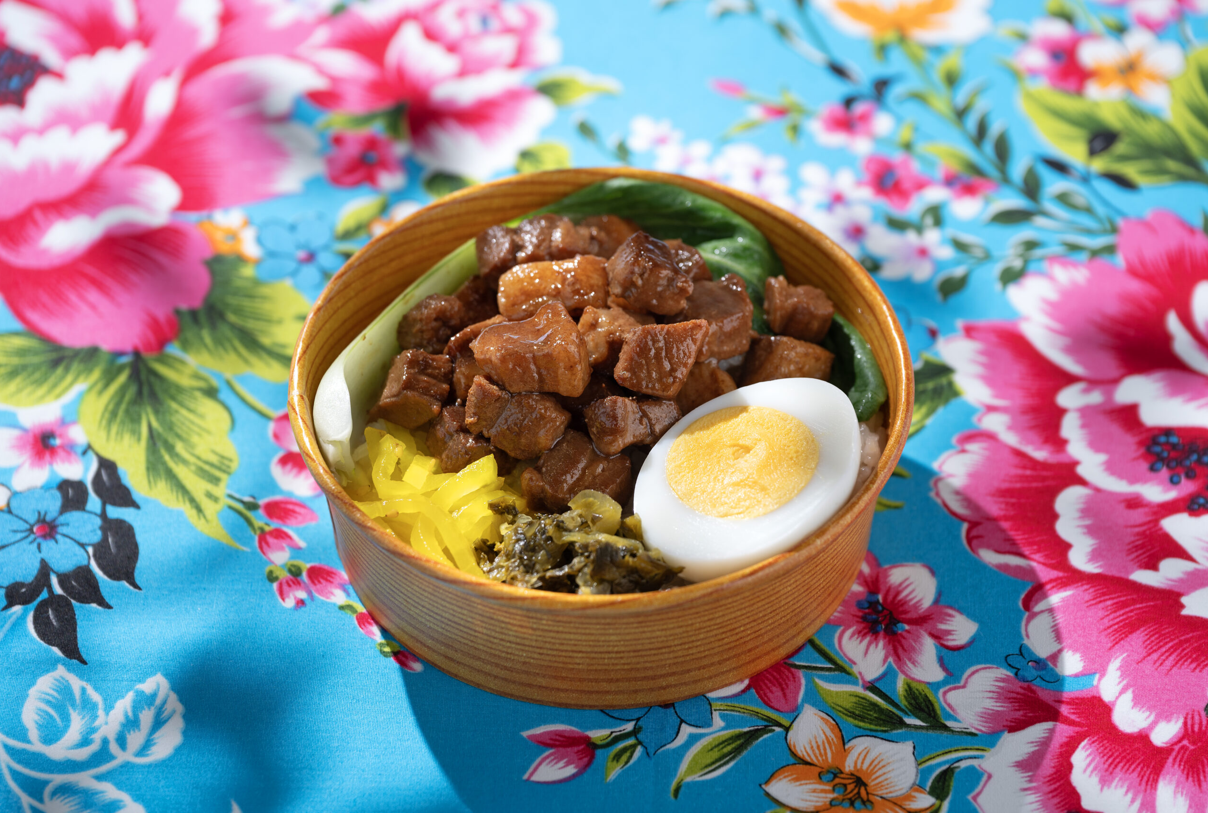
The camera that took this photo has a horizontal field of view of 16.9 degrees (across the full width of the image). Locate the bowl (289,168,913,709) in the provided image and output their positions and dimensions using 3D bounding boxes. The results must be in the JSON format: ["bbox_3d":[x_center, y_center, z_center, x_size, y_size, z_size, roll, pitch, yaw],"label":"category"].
[{"bbox_3d":[-0.001,0.007,0.914,0.138,0.039,0.138,0,45,0],"label":"bowl"}]

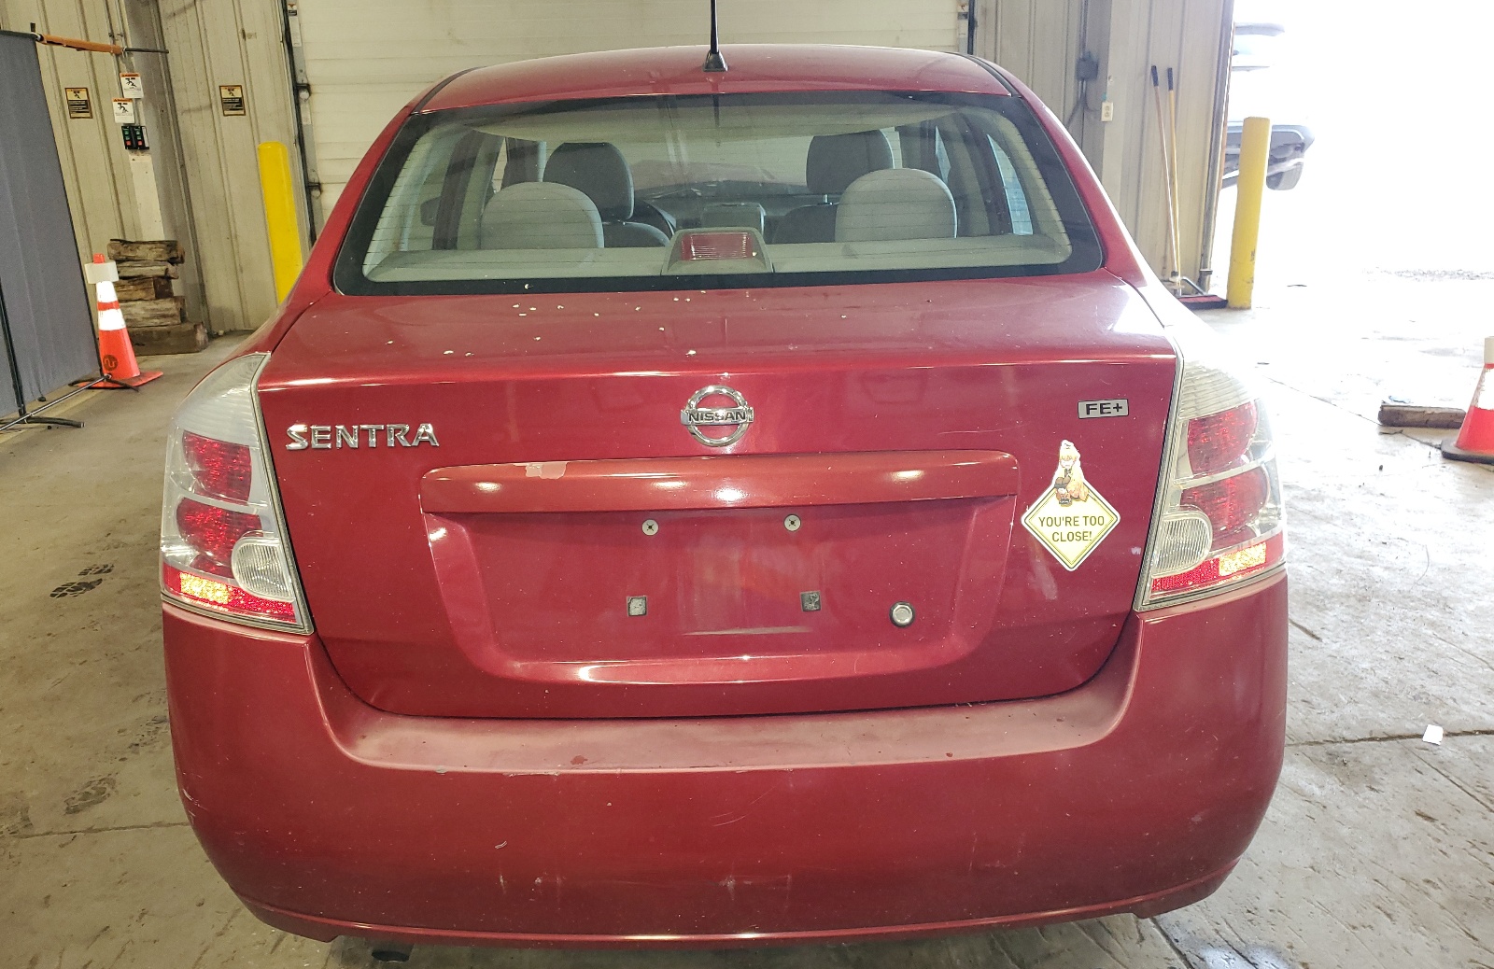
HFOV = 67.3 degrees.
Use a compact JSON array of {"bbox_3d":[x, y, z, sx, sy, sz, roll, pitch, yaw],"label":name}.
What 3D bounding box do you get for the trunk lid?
[{"bbox_3d":[-0.032,-0.008,1.596,1.240,0.500,0.520,-2,17,-1],"label":"trunk lid"}]

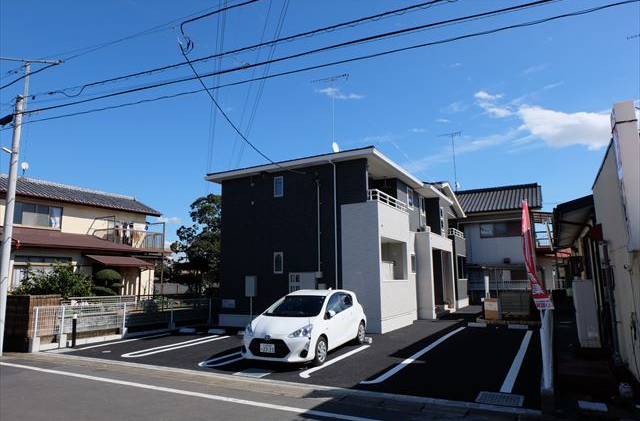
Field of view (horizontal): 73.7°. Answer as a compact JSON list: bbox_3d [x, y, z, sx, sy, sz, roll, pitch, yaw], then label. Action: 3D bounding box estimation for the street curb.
[{"bbox_3d":[-2.665,3.285,8.649,12.700,0.110,0.260,-6,-10,28],"label":"street curb"}]

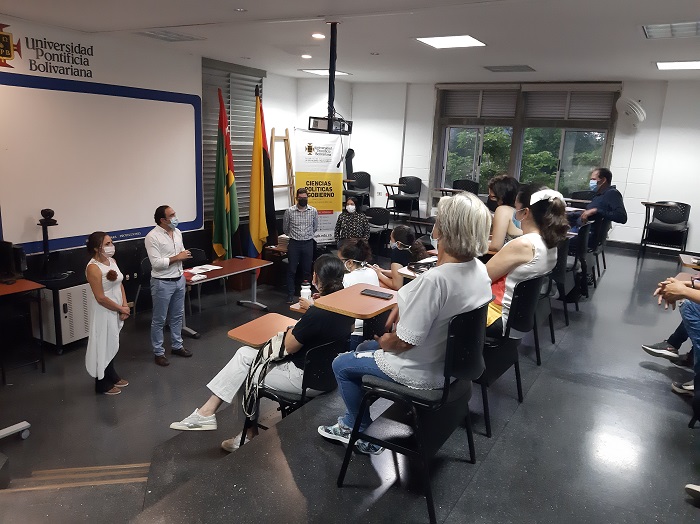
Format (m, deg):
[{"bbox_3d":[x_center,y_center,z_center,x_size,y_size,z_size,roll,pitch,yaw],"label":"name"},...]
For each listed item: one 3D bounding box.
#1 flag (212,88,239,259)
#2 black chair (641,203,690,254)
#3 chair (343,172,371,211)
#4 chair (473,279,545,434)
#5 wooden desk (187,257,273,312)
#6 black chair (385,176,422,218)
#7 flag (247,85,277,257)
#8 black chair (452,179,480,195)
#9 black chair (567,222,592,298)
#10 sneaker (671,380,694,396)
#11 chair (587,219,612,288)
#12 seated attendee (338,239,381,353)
[{"bbox_3d":[-1.995,-1.321,8.722,0.300,2.750,0.380,10,14,30],"label":"flag"},{"bbox_3d":[4.219,-0.425,7.386,0.560,0.800,0.620,10,14,30],"label":"black chair"},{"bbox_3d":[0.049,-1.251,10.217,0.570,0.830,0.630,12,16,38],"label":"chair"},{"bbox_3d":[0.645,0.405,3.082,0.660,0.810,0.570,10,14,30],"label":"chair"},{"bbox_3d":[-1.829,0.455,7.670,0.590,0.710,1.660,10,14,30],"label":"wooden desk"},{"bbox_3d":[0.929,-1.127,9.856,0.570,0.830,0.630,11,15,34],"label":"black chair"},{"bbox_3d":[-1.399,-1.179,8.511,0.300,3.020,0.450,10,14,30],"label":"flag"},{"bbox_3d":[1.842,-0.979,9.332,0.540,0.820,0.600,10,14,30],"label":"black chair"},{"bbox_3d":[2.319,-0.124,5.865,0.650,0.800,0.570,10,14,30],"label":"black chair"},{"bbox_3d":[2.173,0.762,3.412,0.280,0.105,0.105,10,14,30],"label":"sneaker"},{"bbox_3d":[2.640,-0.261,6.288,0.600,0.810,0.530,10,14,30],"label":"chair"},{"bbox_3d":[-0.110,0.437,4.114,0.850,1.270,0.500,10,14,30],"label":"seated attendee"}]

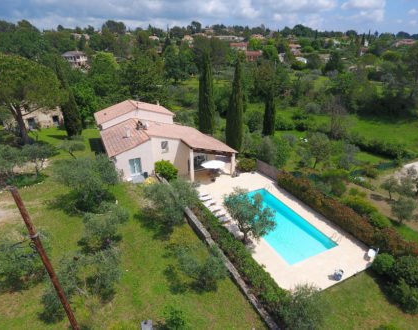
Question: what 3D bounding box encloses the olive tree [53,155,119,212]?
[{"bbox_3d":[-11.960,1.894,25.544,5.670,4.960,5.670,0,27,0],"label":"olive tree"}]

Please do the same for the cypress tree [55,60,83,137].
[{"bbox_3d":[-22.409,-9.883,39.574,3.000,11.660,3.000,-1,26,0],"label":"cypress tree"}]

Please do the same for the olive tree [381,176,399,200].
[{"bbox_3d":[21.265,2.854,29.108,1.950,2.750,1.950,-1,26,0],"label":"olive tree"}]

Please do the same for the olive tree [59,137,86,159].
[{"bbox_3d":[-19.138,-2.332,35.796,3.440,3.140,3.440,0,27,0],"label":"olive tree"}]

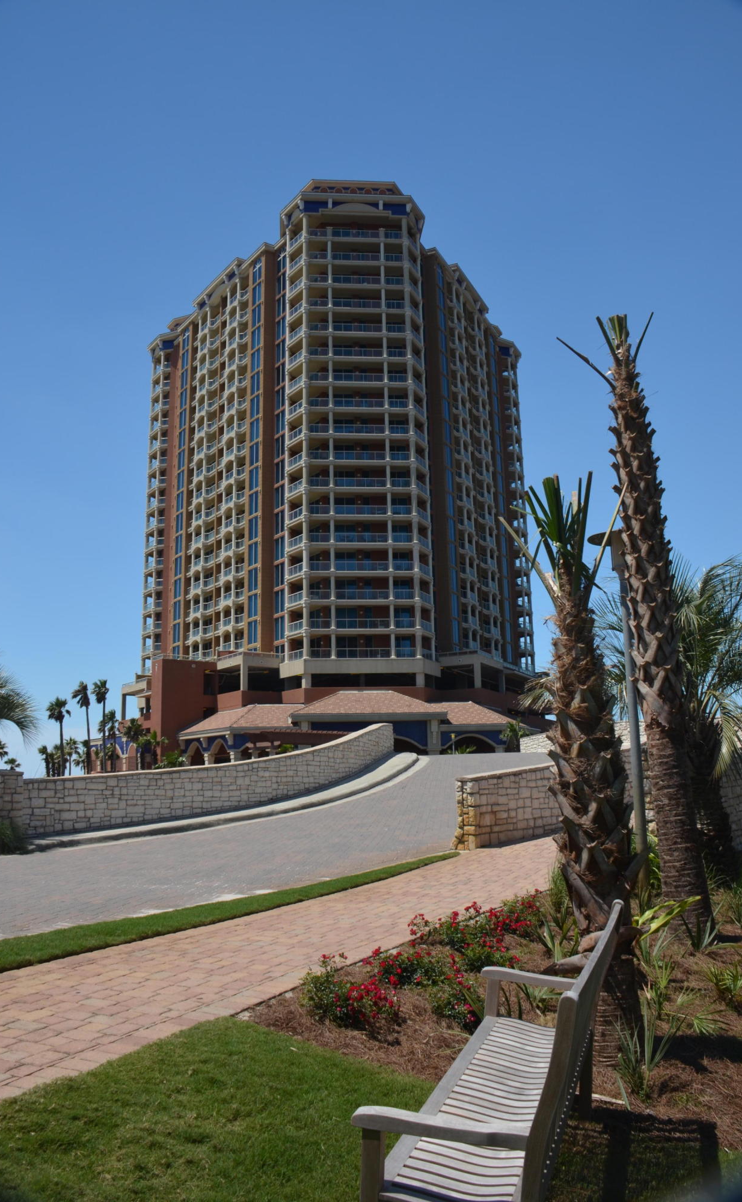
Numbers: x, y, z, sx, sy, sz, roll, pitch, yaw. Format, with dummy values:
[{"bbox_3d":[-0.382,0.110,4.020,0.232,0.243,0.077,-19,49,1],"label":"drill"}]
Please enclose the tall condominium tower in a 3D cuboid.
[{"bbox_3d":[-4.525,-6.319,127.489,55.130,74.650,64.060,0,-14,-6],"label":"tall condominium tower"}]

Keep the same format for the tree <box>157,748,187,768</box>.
[{"bbox_3d":[-17.531,14.731,78.905,2.750,3.320,2.750,-1,-14,0],"label":"tree"}]

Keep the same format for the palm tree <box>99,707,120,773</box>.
[{"bbox_3d":[-27.574,15.879,94.149,2.250,9.070,2.250,-1,-14,0],"label":"palm tree"}]

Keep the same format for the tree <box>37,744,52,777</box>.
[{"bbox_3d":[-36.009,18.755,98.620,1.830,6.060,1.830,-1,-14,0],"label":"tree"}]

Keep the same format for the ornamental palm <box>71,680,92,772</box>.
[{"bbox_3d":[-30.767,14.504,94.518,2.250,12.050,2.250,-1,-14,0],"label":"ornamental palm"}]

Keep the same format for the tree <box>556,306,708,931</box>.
[{"bbox_3d":[2.646,0.001,9.069,1.030,6.430,1.050,-1,-14,0],"label":"tree"}]

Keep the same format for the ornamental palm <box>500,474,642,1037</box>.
[{"bbox_3d":[1.203,0.856,5.090,0.790,3.360,0.850,-1,-14,0],"label":"ornamental palm"}]

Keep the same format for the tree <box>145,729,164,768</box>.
[{"bbox_3d":[-20.347,14.803,84.063,1.920,5.450,1.920,-1,-14,0],"label":"tree"}]

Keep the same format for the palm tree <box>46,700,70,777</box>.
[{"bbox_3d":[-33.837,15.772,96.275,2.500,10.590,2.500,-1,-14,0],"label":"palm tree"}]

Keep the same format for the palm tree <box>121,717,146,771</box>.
[{"bbox_3d":[-23.624,15.324,89.108,2.520,7.480,2.520,-1,-14,0],"label":"palm tree"}]

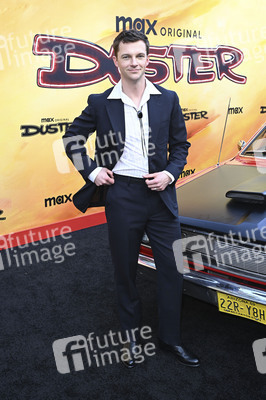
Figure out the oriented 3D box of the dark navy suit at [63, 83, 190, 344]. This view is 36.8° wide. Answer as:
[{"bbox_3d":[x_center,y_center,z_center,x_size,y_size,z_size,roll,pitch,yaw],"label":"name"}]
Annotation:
[{"bbox_3d":[-0.032,0.145,2.233,0.660,1.510,0.330,-4,16,-12],"label":"dark navy suit"}]

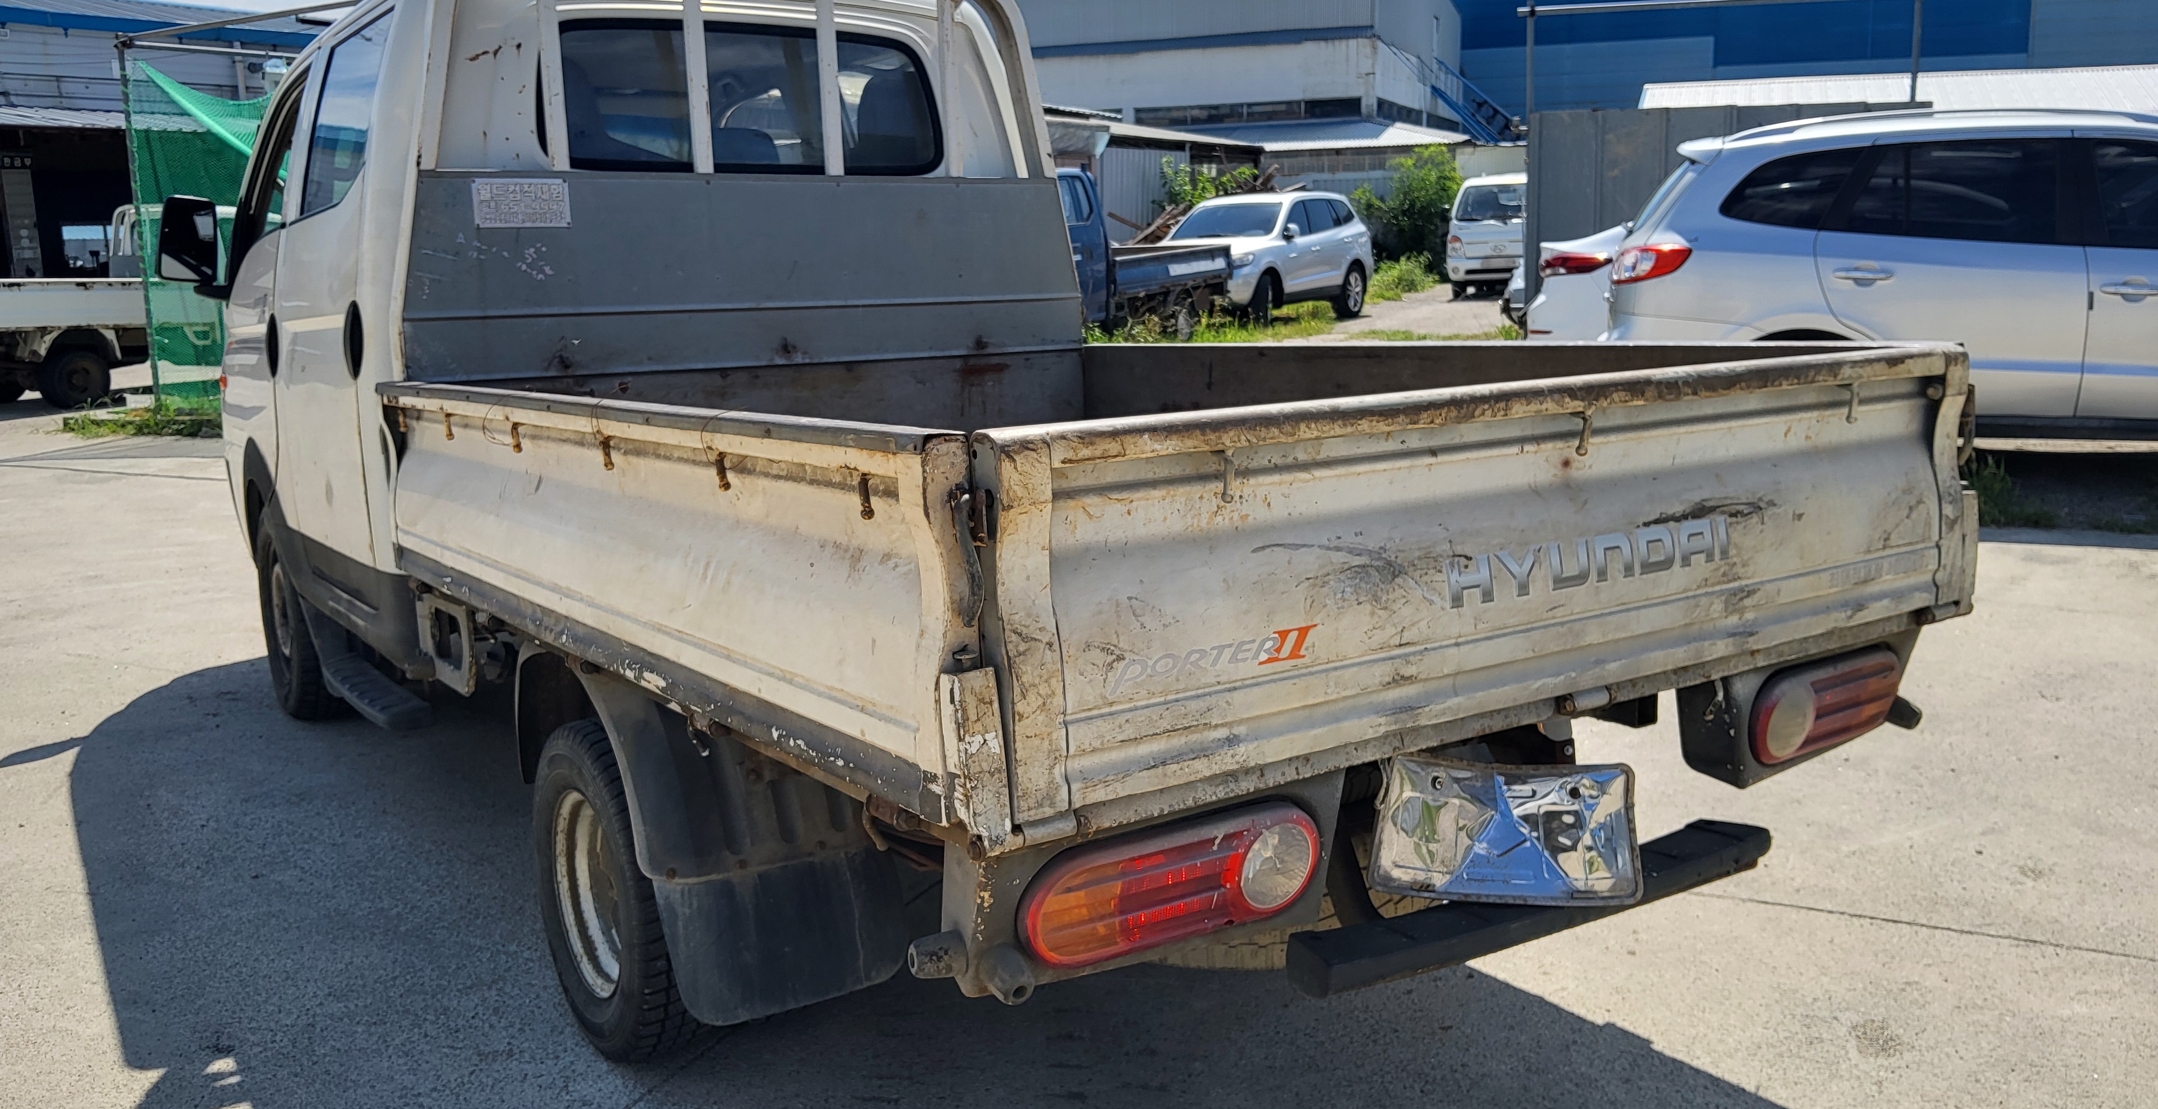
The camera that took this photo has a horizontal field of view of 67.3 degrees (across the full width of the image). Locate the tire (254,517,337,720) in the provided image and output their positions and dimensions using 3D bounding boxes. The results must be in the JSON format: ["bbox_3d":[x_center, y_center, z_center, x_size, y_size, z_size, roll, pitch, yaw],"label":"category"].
[{"bbox_3d":[-2.253,0.153,4.740,0.195,0.645,0.645,-8,12,-34],"label":"tire"}]

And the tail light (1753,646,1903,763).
[{"bbox_3d":[1.045,0.208,2.276,0.365,0.125,0.070,-8,10,-34],"label":"tail light"}]

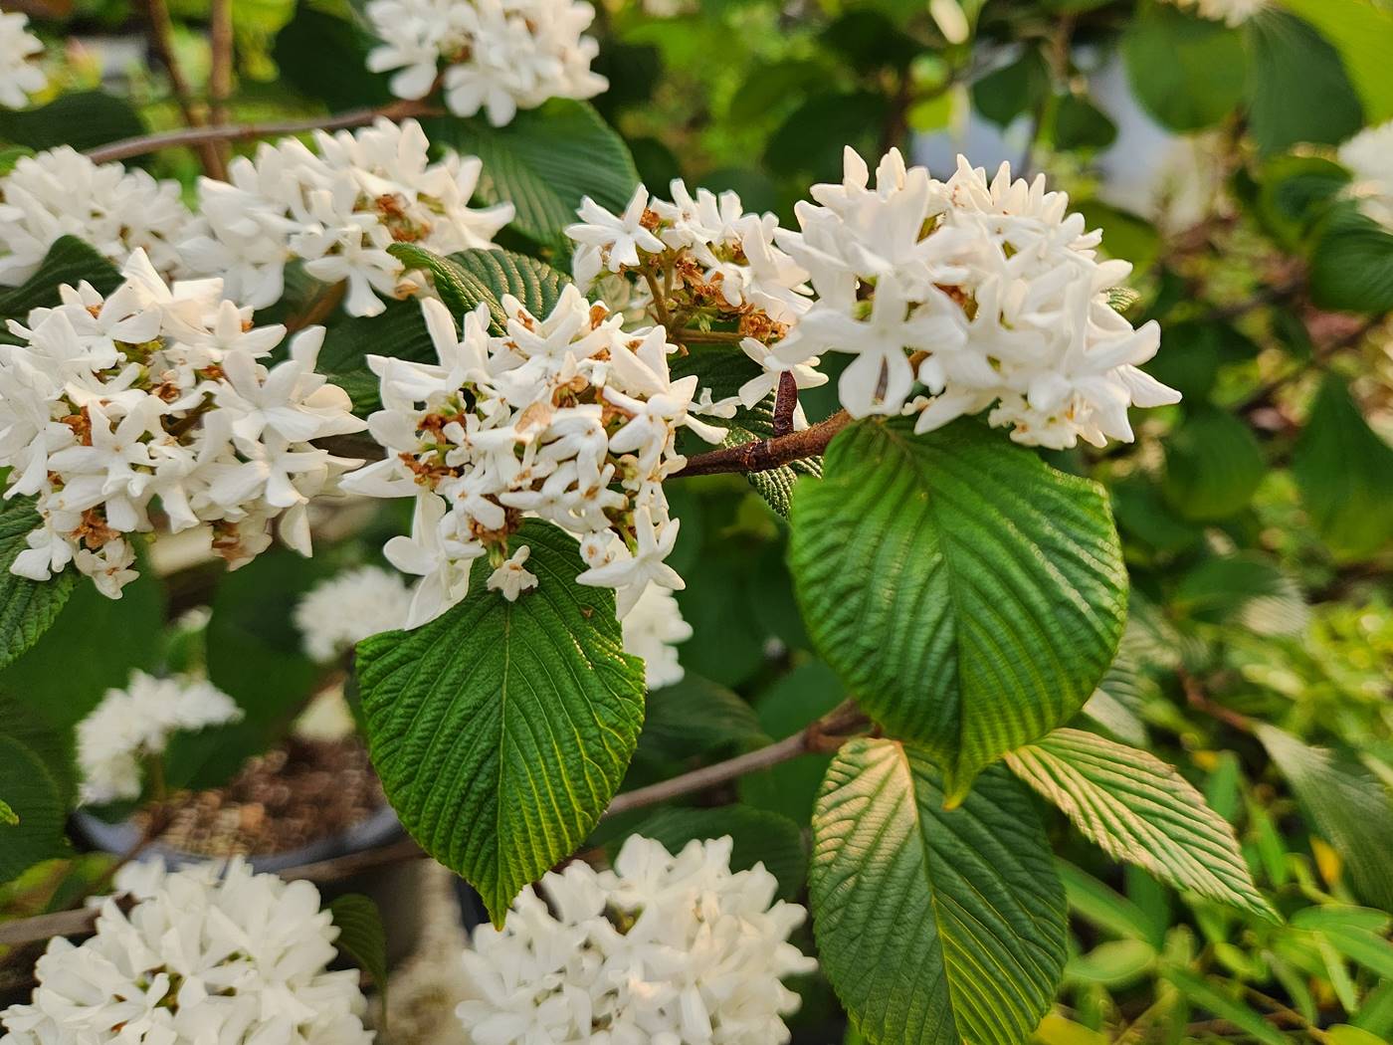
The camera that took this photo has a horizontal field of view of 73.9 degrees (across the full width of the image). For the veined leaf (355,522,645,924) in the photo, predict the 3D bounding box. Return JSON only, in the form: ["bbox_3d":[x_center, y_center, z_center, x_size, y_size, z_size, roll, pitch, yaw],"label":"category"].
[{"bbox_3d":[-0.050,0.053,0.255,0.077,0.108,0.025,2,-12,-2],"label":"veined leaf"}]

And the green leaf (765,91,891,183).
[{"bbox_3d":[0.088,-0.256,0.620,0.082,0.064,0.025,0,20,0],"label":"green leaf"}]

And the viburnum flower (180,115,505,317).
[{"bbox_3d":[-0.107,-0.096,0.300,0.100,0.055,0.072,-5,16,-17],"label":"viburnum flower"}]

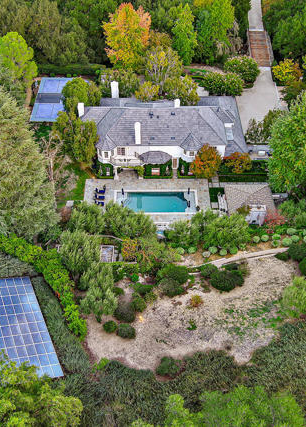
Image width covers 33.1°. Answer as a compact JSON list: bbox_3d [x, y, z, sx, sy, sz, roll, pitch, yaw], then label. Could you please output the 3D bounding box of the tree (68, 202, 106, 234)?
[{"bbox_3d":[-10.385,1.370,80.975,5.800,5.600,5.500,0,46,0],"label":"tree"}]

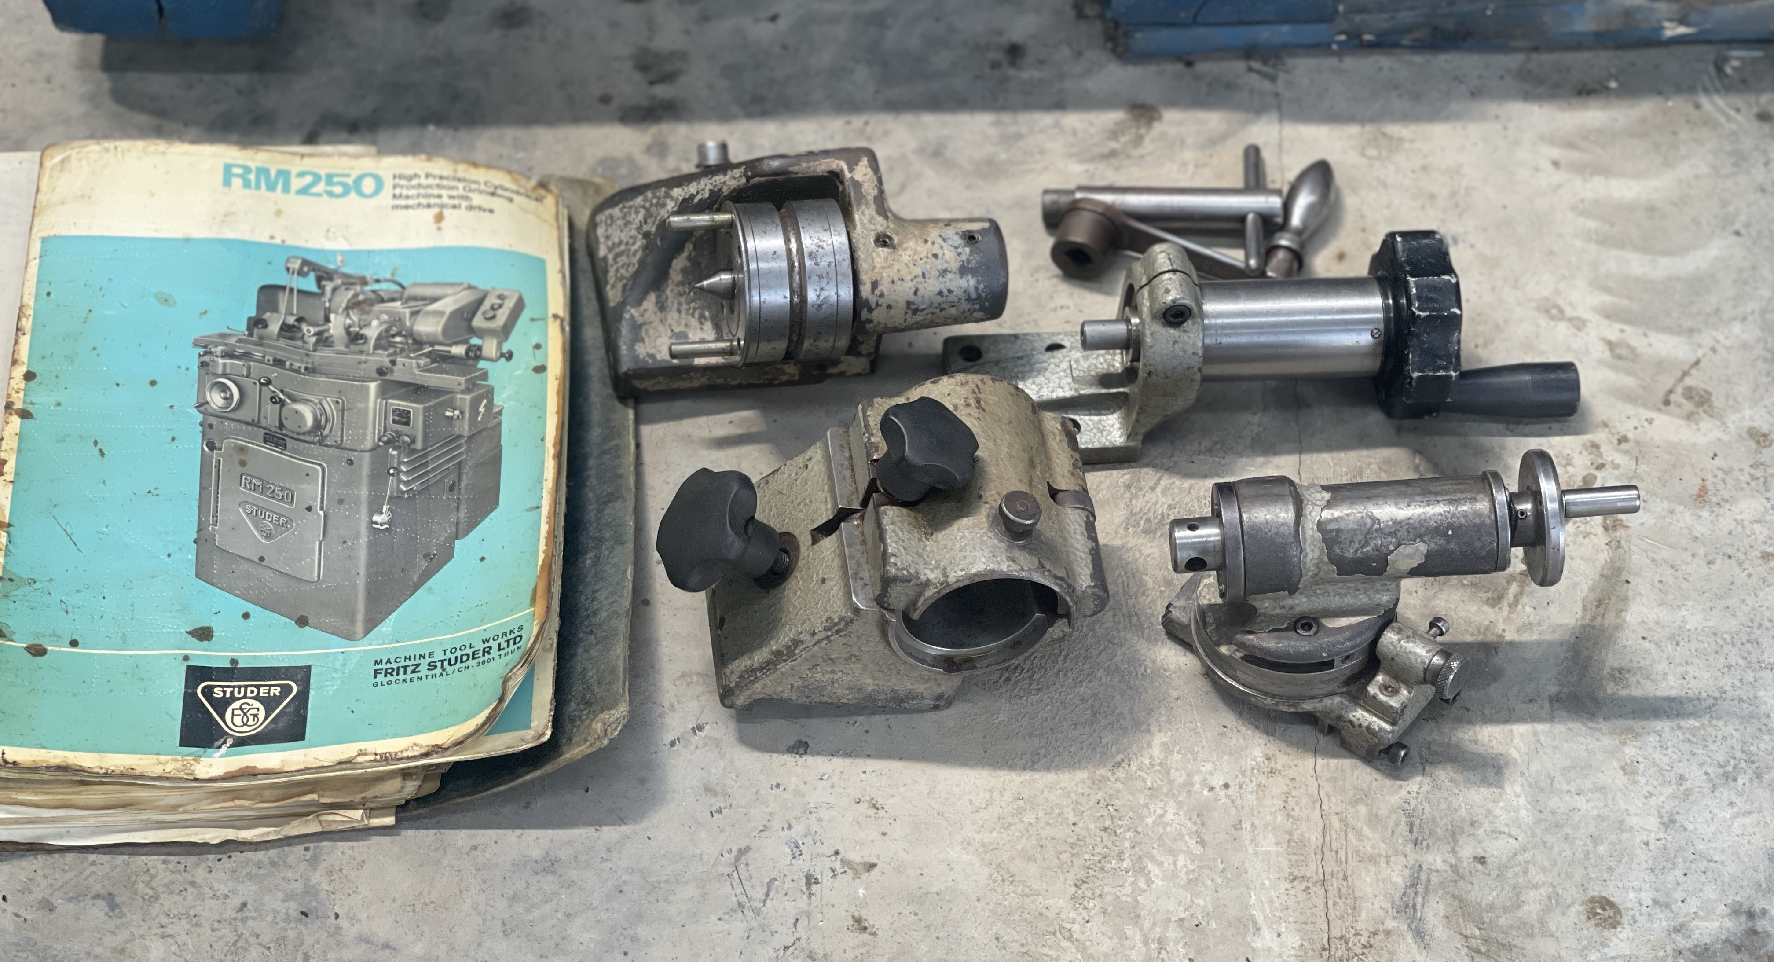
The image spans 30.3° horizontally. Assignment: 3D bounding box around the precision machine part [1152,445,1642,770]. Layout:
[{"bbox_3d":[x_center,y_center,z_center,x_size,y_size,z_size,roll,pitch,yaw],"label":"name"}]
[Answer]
[{"bbox_3d":[0.193,0.039,1.203,0.176,0.087,0.099,-6,51,-5],"label":"precision machine part"}]

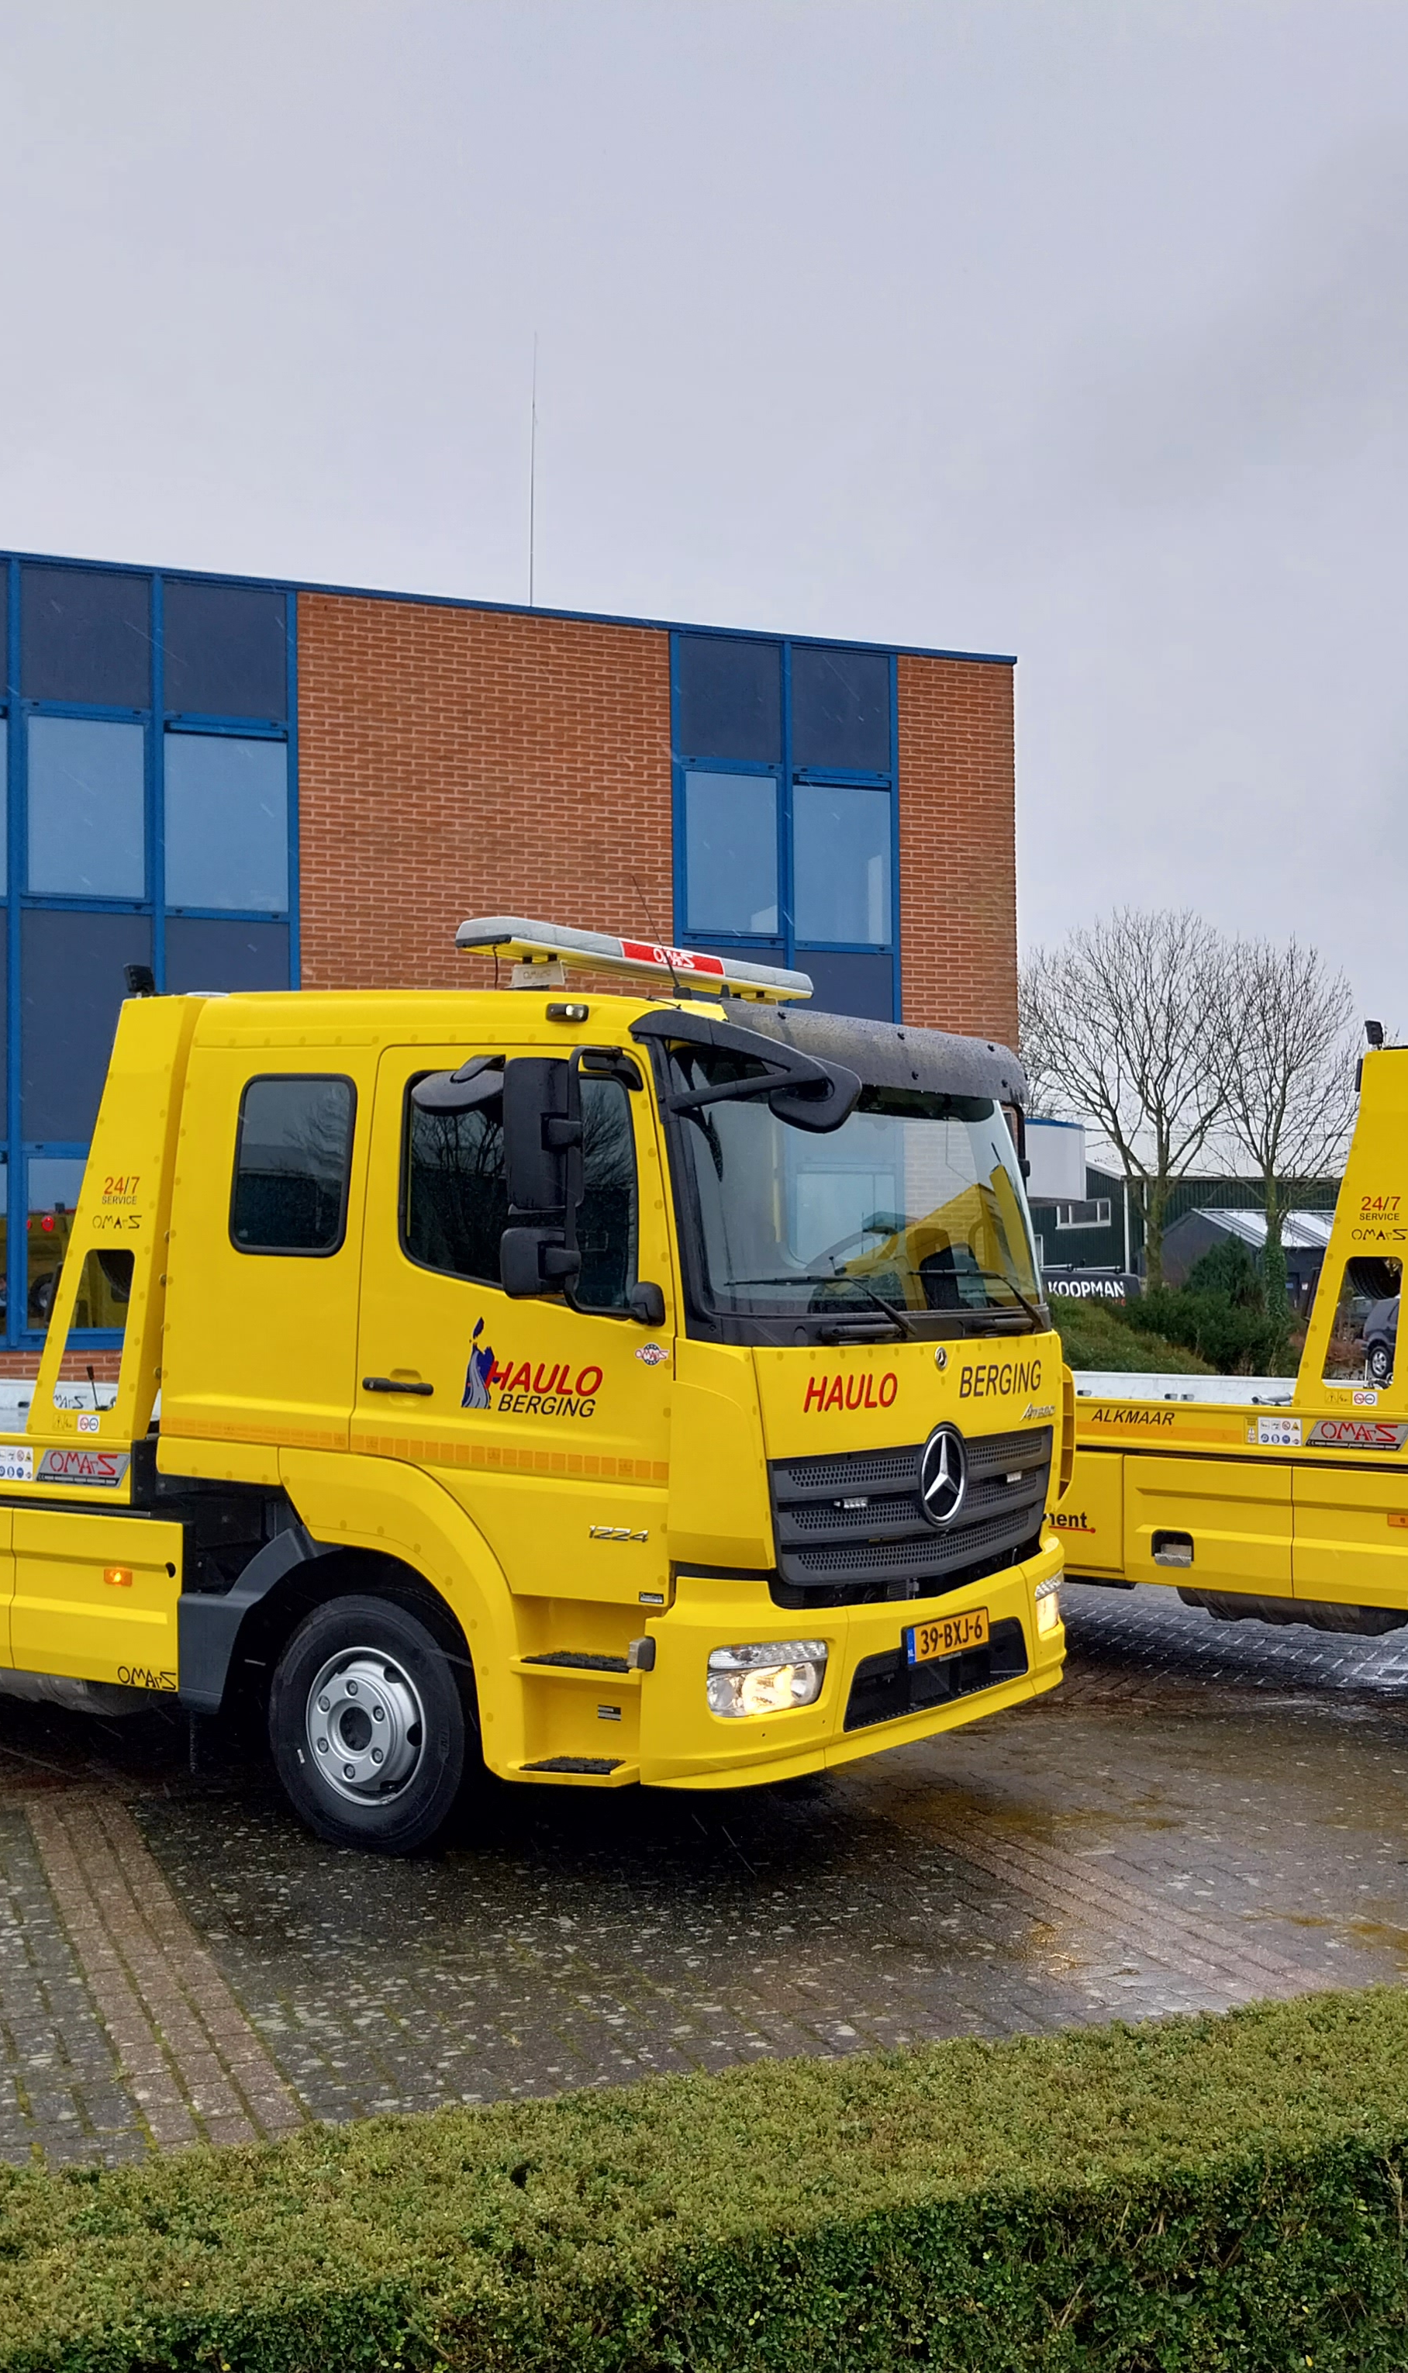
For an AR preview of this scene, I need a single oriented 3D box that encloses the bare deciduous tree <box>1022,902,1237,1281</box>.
[{"bbox_3d":[6.929,-0.597,38.153,3.900,7.693,3.700,-1,-2,10],"label":"bare deciduous tree"}]

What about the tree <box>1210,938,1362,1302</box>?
[{"bbox_3d":[9.222,-0.363,38.144,3.200,7.214,3.100,-1,-2,14],"label":"tree"}]

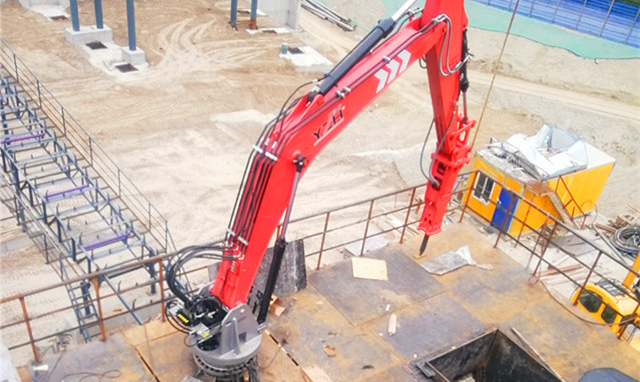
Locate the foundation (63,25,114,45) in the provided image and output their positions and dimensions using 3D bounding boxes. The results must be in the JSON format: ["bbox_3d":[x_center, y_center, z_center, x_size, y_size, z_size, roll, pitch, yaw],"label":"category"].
[{"bbox_3d":[-17.876,-12.130,38.803,2.965,0.783,1.585,-20,41,-37],"label":"foundation"}]

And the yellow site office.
[{"bbox_3d":[10.211,-0.380,23.446,6.172,2.800,2.820,-12,37,-28],"label":"yellow site office"}]

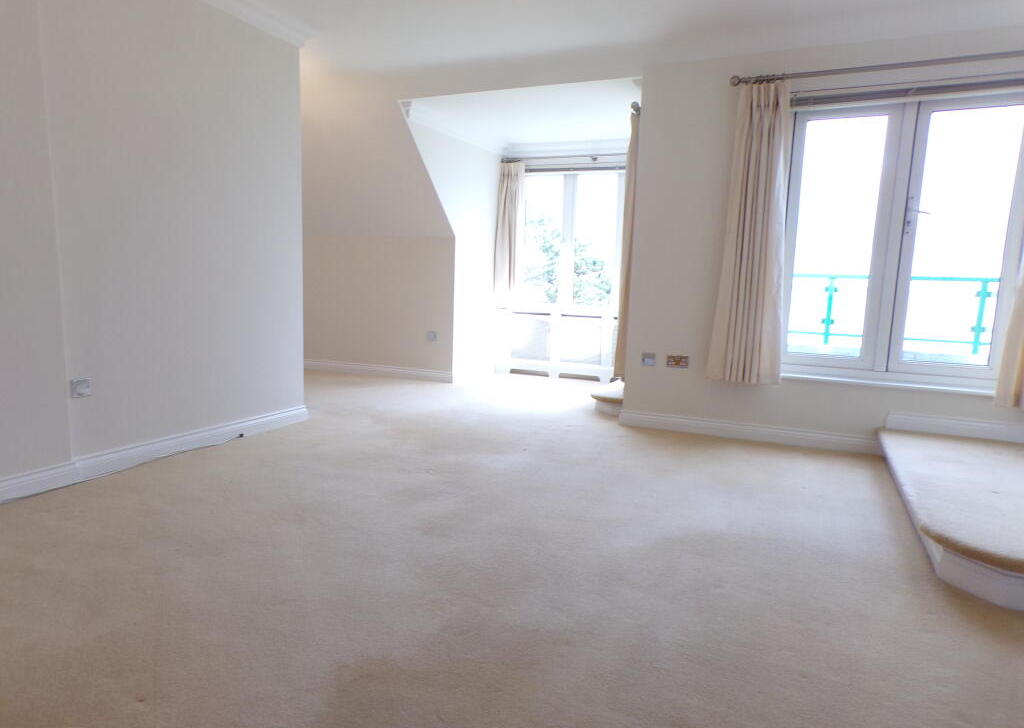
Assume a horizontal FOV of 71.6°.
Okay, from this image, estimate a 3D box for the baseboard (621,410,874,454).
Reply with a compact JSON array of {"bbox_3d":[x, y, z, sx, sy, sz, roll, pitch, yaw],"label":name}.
[{"bbox_3d":[1.467,0.431,4.538,1.566,0.099,0.021,5,8,24],"label":"baseboard"}]

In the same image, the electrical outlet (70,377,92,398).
[{"bbox_3d":[-2.002,0.114,3.298,0.021,0.087,0.097,5,8,24],"label":"electrical outlet"}]

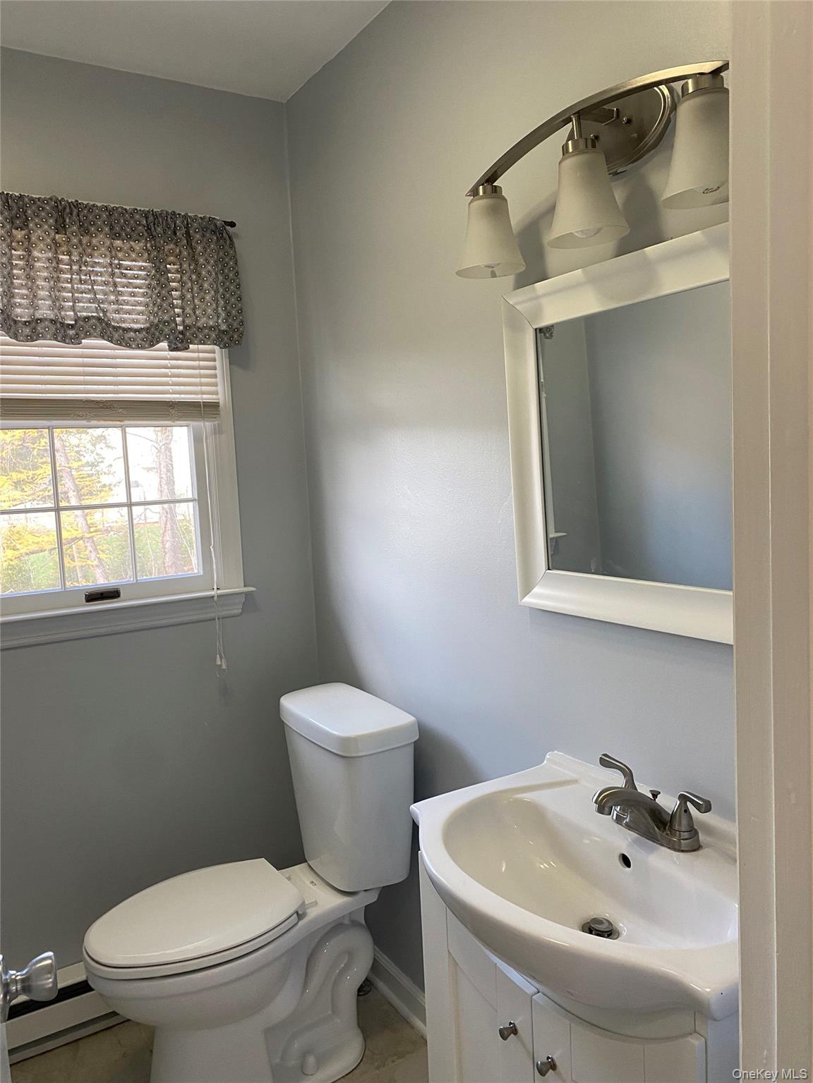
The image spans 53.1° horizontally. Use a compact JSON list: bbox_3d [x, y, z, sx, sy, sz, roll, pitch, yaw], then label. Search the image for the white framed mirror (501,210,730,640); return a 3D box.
[{"bbox_3d":[0.391,-0.147,1.210,0.030,0.565,0.709,-6,6,-31],"label":"white framed mirror"}]

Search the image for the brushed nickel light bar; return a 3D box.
[{"bbox_3d":[0.271,-0.567,1.195,0.175,0.246,0.552,-6,6,-31],"label":"brushed nickel light bar"}]

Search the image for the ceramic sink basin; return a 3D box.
[{"bbox_3d":[0.252,0.508,1.167,0.428,0.163,0.606,-6,6,-31],"label":"ceramic sink basin"}]

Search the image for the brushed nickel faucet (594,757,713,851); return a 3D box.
[{"bbox_3d":[0.335,0.397,1.210,0.153,0.096,0.207,-6,6,-31],"label":"brushed nickel faucet"}]

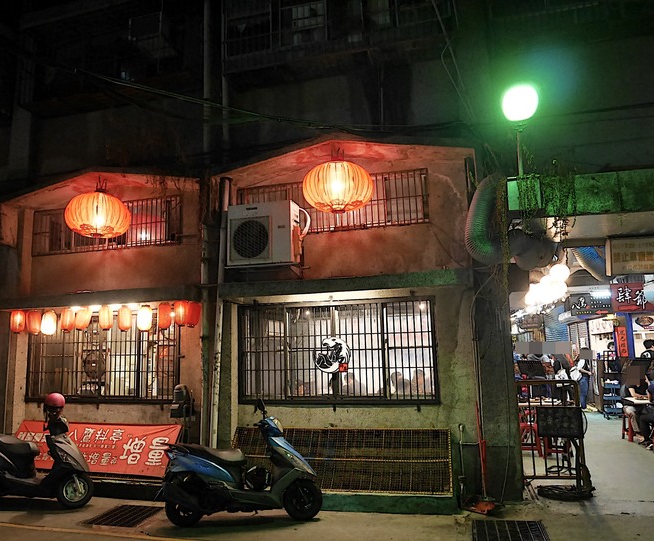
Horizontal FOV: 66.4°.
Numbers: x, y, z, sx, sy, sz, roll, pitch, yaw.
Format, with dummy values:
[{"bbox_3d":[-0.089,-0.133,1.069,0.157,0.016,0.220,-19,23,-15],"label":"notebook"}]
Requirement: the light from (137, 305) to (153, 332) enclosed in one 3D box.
[{"bbox_3d":[-2.282,0.603,6.270,0.180,0.336,0.180,-4,-9,16],"label":"light"}]

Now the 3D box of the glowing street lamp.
[{"bbox_3d":[2.154,-1.555,5.547,0.370,1.036,0.370,-4,-10,13],"label":"glowing street lamp"}]

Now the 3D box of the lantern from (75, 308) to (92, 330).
[{"bbox_3d":[-3.180,0.629,6.526,0.187,0.315,0.187,-4,-9,16],"label":"lantern"}]

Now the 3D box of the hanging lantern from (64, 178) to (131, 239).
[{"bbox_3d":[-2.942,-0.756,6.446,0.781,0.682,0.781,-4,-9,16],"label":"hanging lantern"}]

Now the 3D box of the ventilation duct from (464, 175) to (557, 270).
[{"bbox_3d":[2.120,-0.553,5.755,0.938,1.044,0.600,-4,-10,13],"label":"ventilation duct"}]

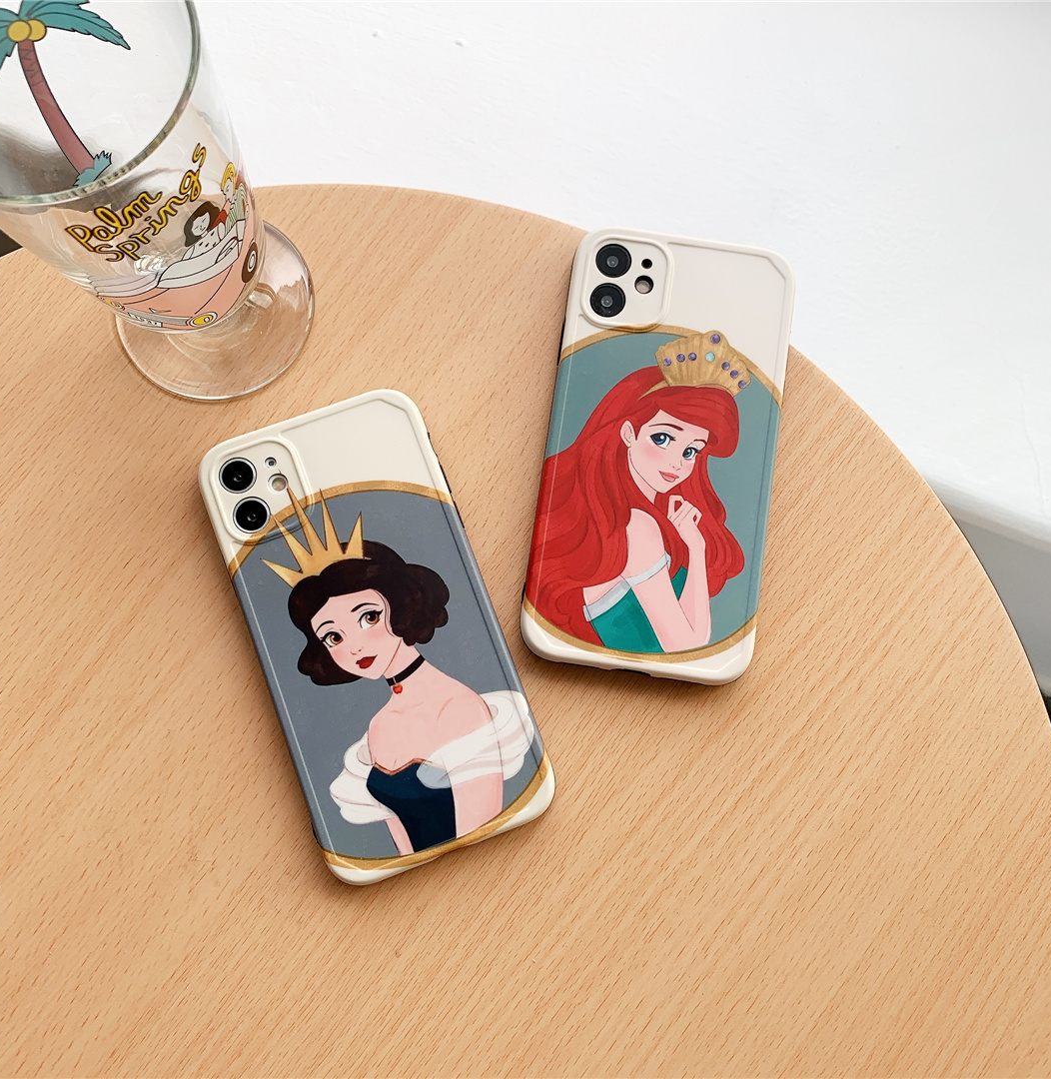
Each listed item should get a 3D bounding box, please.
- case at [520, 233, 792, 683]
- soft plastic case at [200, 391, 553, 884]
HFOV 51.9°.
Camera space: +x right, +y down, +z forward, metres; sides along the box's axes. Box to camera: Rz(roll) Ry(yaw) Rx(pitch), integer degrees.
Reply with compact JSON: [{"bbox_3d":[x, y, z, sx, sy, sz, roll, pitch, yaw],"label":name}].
[{"bbox_3d":[0.047,-0.031,0.369,0.078,0.012,0.153,9,81,0],"label":"case"},{"bbox_3d":[-0.050,0.029,0.358,0.078,0.012,0.153,-20,82,-4],"label":"soft plastic case"}]

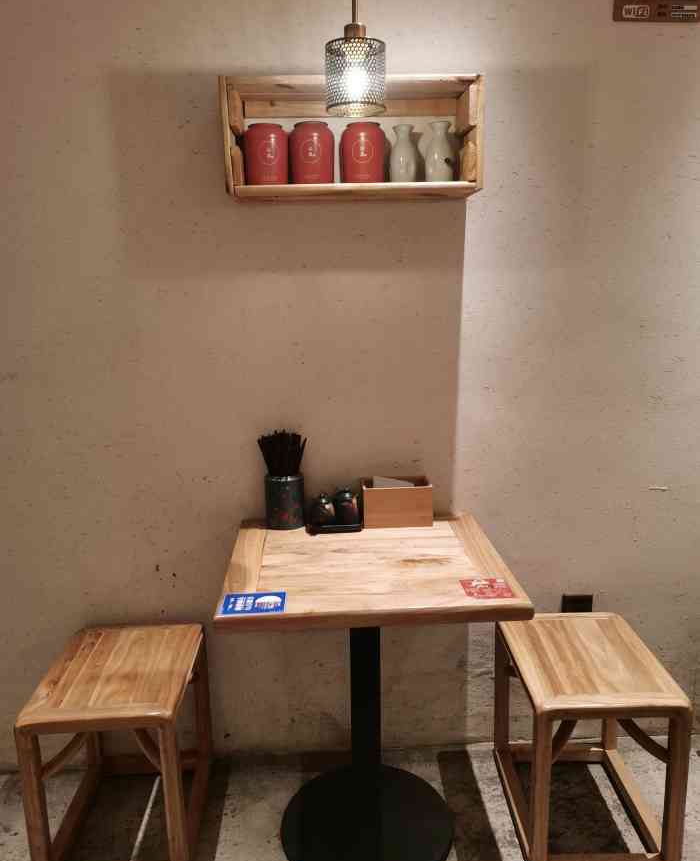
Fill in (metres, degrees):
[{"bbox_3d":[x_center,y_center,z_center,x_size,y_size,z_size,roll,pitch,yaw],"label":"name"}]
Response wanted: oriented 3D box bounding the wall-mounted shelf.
[{"bbox_3d":[0.005,-0.695,1.753,0.596,0.250,0.191,-2,11,-3],"label":"wall-mounted shelf"}]

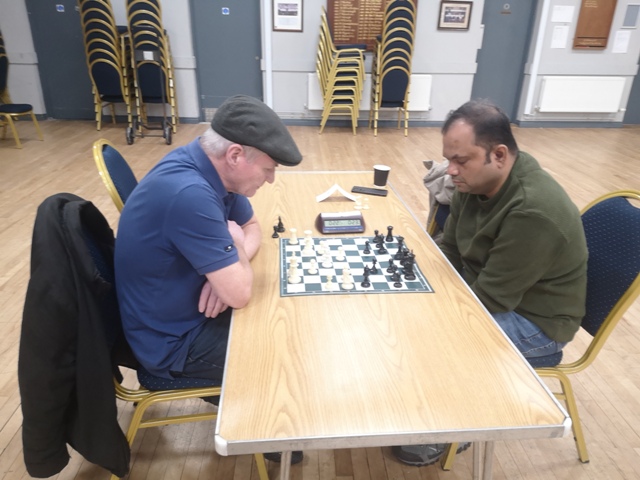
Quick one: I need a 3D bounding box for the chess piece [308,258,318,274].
[{"bbox_3d":[-0.023,0.091,1.703,0.030,0.046,0.030,-1,23,-5],"label":"chess piece"}]

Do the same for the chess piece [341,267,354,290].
[{"bbox_3d":[0.093,0.122,1.608,0.036,0.066,0.035,-1,23,-5],"label":"chess piece"}]

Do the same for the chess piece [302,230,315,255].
[{"bbox_3d":[-0.042,0.009,1.850,0.037,0.083,0.037,-1,23,-5],"label":"chess piece"}]

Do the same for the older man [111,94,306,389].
[{"bbox_3d":[-0.344,0.183,1.667,0.640,1.290,0.500,-1,23,-5],"label":"older man"}]

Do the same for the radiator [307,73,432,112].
[{"bbox_3d":[0.768,-2.293,7.750,1.890,0.525,0.100,0,23,-2],"label":"radiator"}]

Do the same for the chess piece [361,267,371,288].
[{"bbox_3d":[0.151,0.118,1.617,0.031,0.071,0.031,-1,23,-5],"label":"chess piece"}]

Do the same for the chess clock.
[{"bbox_3d":[0.089,-0.069,2.080,0.200,0.057,0.105,-2,23,-8],"label":"chess clock"}]

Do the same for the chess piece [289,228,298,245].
[{"bbox_3d":[-0.101,-0.014,1.937,0.034,0.055,0.034,-1,23,-5],"label":"chess piece"}]

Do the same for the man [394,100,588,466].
[{"bbox_3d":[0.600,0.166,1.774,0.700,1.280,0.530,-1,23,-5],"label":"man"}]

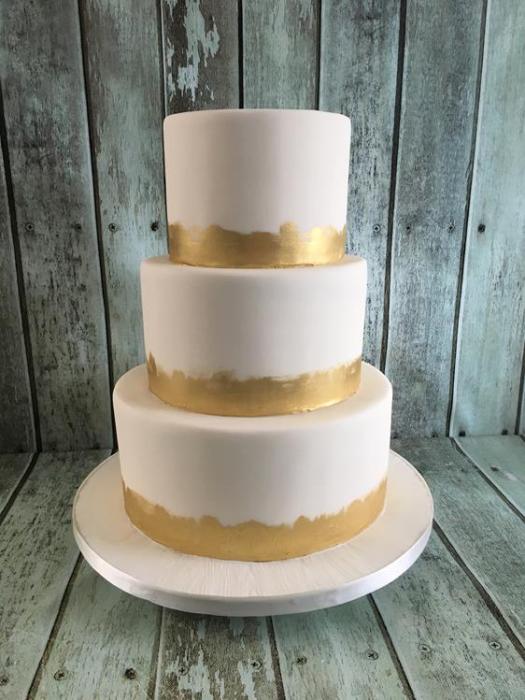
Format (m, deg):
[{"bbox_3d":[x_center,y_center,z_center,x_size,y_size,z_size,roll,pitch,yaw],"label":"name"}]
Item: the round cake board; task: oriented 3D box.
[{"bbox_3d":[-0.008,0.143,0.593,0.348,0.016,0.348,0,15,0],"label":"round cake board"}]

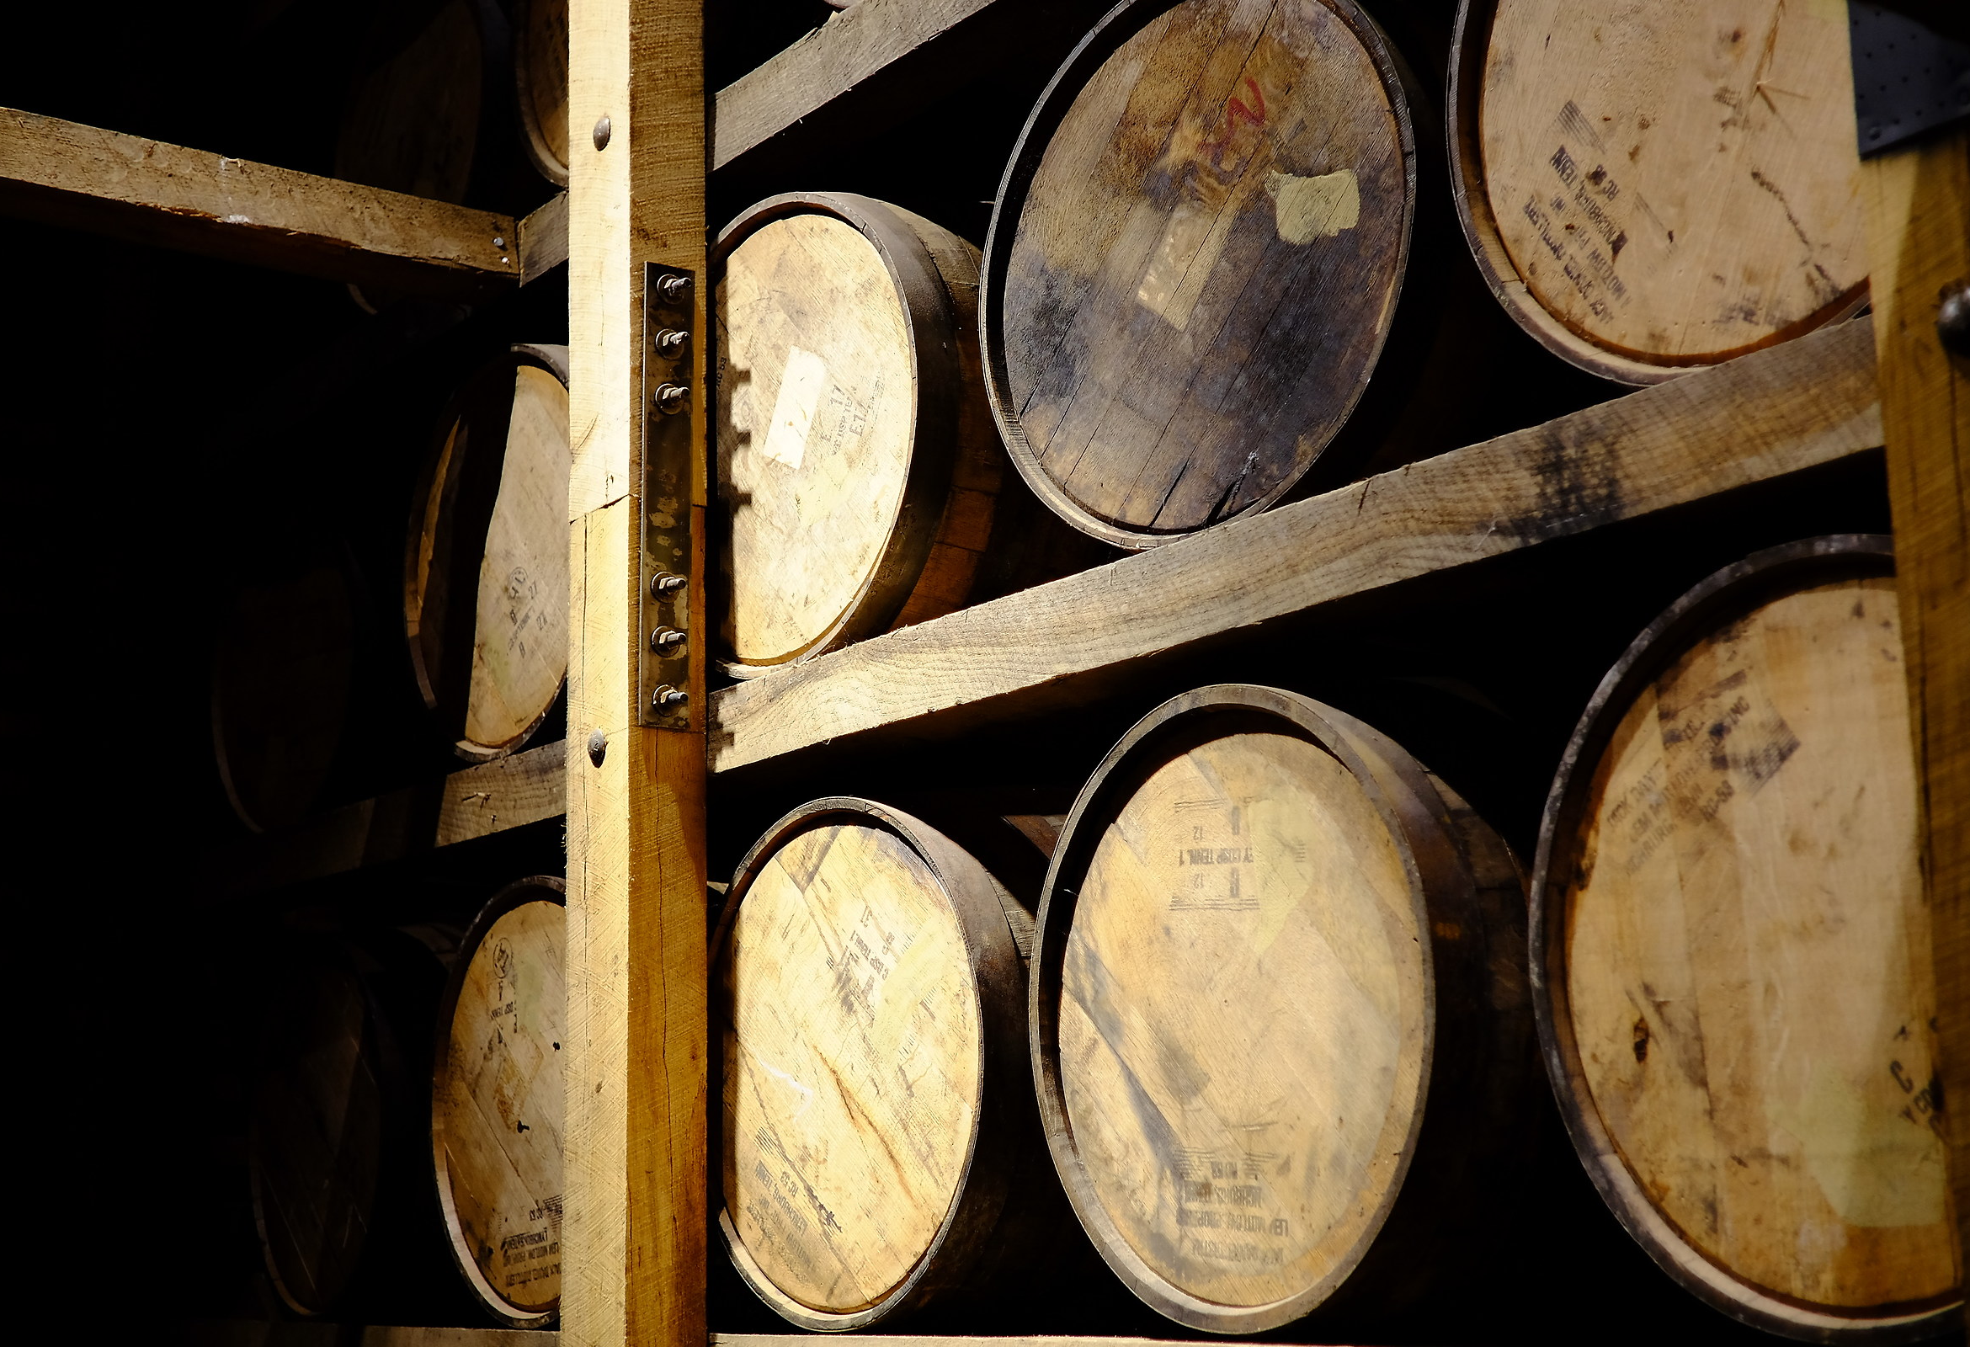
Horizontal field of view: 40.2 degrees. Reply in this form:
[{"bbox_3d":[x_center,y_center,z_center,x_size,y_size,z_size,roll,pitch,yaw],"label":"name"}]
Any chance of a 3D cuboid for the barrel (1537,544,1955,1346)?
[{"bbox_3d":[0.956,0.225,2.142,0.890,0.645,0.645,6,-13,-33],"label":"barrel"}]

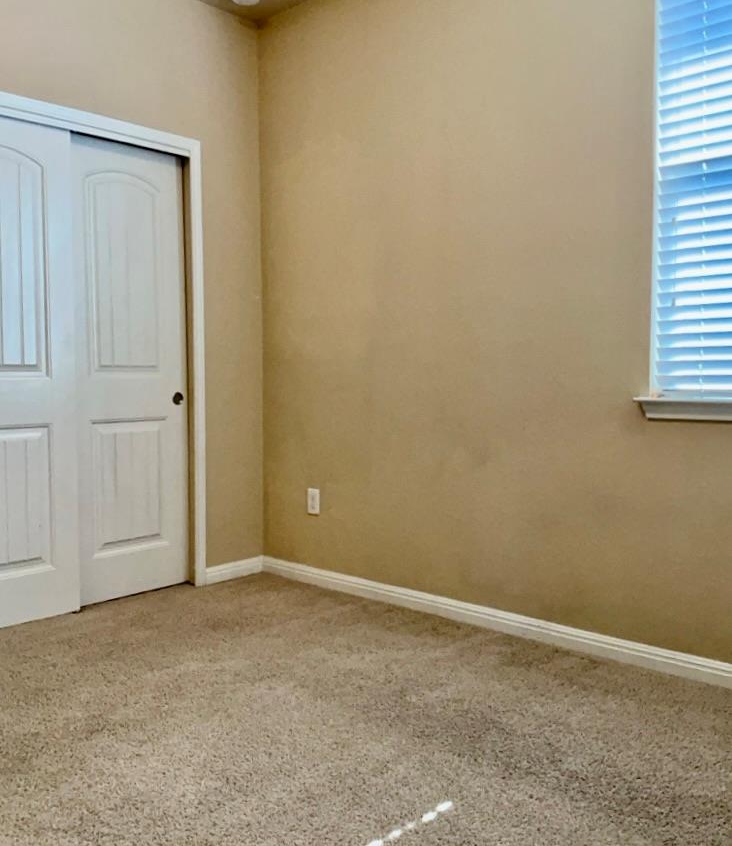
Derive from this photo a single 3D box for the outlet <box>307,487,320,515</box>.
[{"bbox_3d":[-0.248,0.375,3.643,0.074,0.118,0.010,3,4,42],"label":"outlet"}]

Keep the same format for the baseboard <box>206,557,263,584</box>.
[{"bbox_3d":[-0.654,0.728,3.781,0.015,0.082,0.355,3,4,42],"label":"baseboard"}]

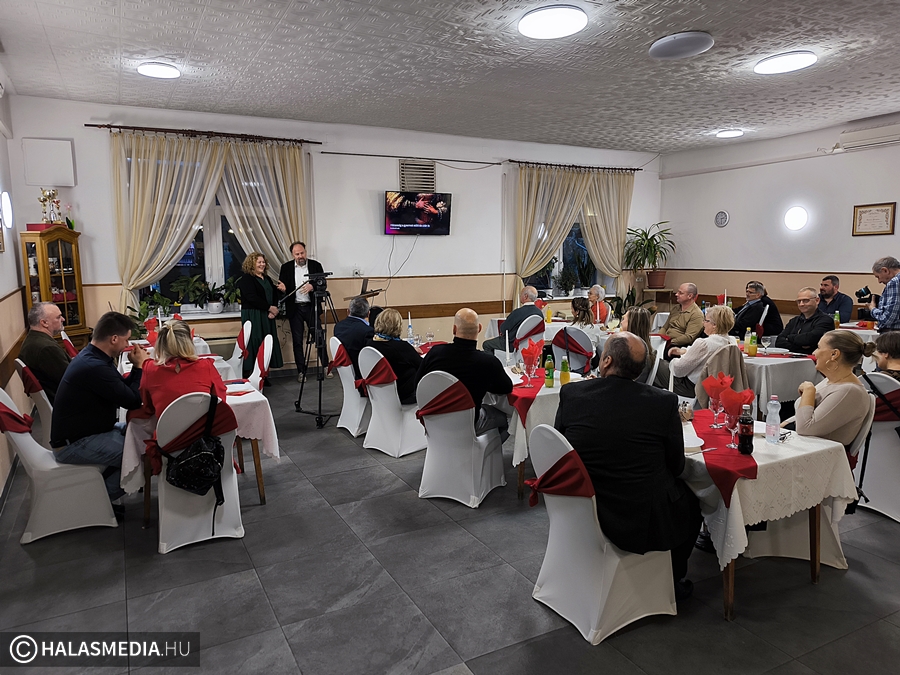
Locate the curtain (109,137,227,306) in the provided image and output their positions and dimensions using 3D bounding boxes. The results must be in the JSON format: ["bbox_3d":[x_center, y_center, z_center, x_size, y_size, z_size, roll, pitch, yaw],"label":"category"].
[{"bbox_3d":[-3.267,-1.277,7.560,1.310,2.240,0.140,-4,9,-28],"label":"curtain"}]

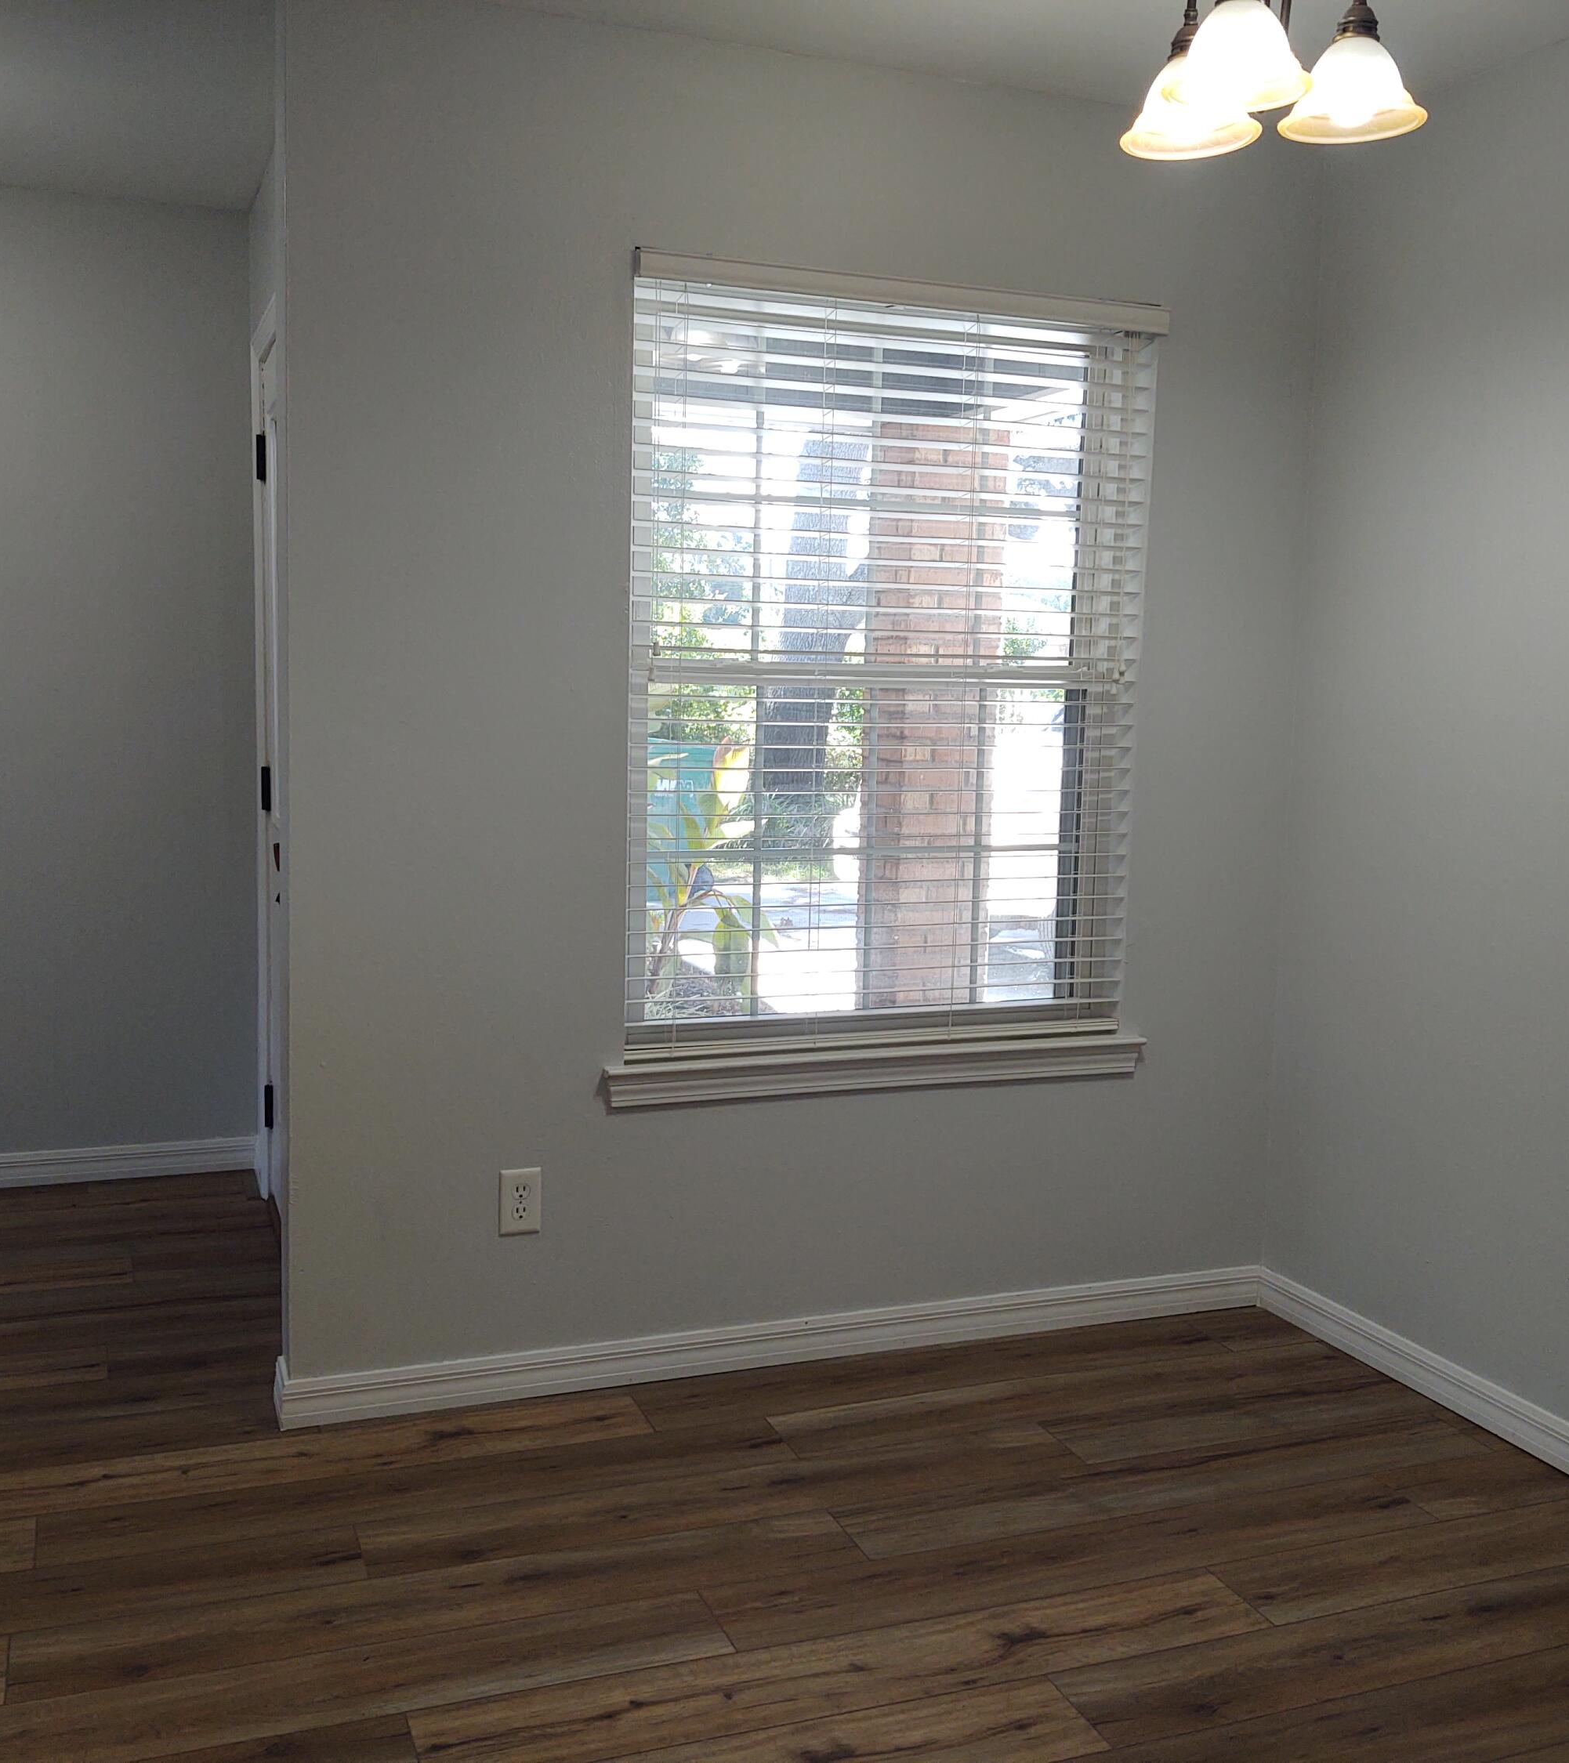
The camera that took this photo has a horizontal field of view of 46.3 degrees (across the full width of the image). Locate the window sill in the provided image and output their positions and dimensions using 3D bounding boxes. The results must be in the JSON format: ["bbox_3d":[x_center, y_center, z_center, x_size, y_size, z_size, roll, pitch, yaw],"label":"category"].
[{"bbox_3d":[0.192,0.363,3.610,1.139,0.074,0.110,-1,7,-21],"label":"window sill"}]

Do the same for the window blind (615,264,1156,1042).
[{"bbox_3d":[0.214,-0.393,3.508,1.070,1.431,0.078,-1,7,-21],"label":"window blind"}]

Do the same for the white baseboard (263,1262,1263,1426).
[{"bbox_3d":[0.073,0.899,3.593,2.058,0.088,0.017,-1,7,-21],"label":"white baseboard"}]

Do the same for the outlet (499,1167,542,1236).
[{"bbox_3d":[-0.481,0.583,3.338,0.074,0.118,0.010,-1,7,-21],"label":"outlet"}]

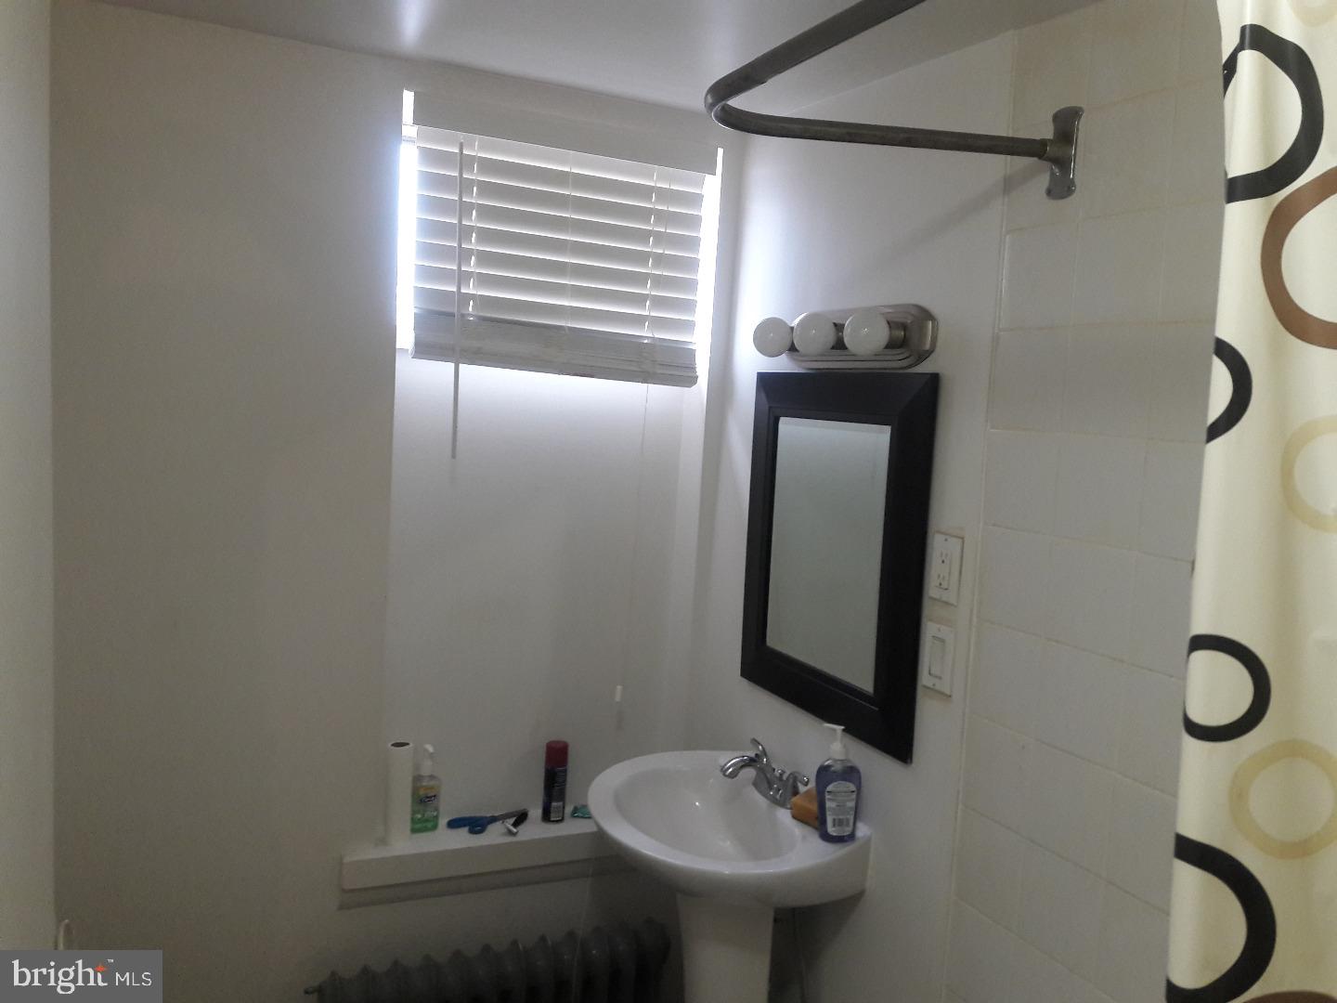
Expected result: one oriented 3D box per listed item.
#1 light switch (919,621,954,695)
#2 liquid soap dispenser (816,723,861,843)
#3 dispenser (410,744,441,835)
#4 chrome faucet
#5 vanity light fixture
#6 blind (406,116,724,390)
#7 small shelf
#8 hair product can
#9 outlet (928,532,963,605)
[{"bbox_3d":[0.456,0.264,1.826,0.009,0.114,0.071,1,6,-25],"label":"light switch"},{"bbox_3d":[0.312,0.510,1.964,0.080,0.203,0.053,4,5,9],"label":"liquid soap dispenser"},{"bbox_3d":[-0.542,0.637,2.412,0.065,0.188,0.048,0,6,-37],"label":"dispenser"},{"bbox_3d":[0.175,0.544,2.140,0.165,0.088,0.225,1,6,-25],"label":"chrome faucet"},{"bbox_3d":[0.293,-0.315,2.051,0.140,0.115,0.490,1,6,-25],"label":"vanity light fixture"},{"bbox_3d":[-0.237,-0.548,2.380,0.710,0.545,0.110,1,6,-25],"label":"blind"},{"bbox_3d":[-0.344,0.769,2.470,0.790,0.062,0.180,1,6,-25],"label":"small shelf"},{"bbox_3d":[-0.258,0.647,2.517,0.054,0.184,0.054,3,5,0],"label":"hair product can"},{"bbox_3d":[0.466,0.113,1.813,0.009,0.114,0.071,1,6,-25],"label":"outlet"}]

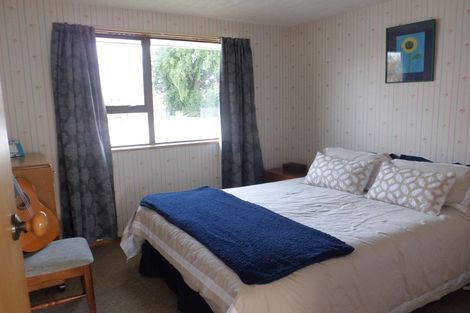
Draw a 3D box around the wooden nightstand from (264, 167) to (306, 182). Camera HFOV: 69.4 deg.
[{"bbox_3d":[0.736,0.450,4.389,0.470,0.490,0.550,-7,11,-33],"label":"wooden nightstand"}]

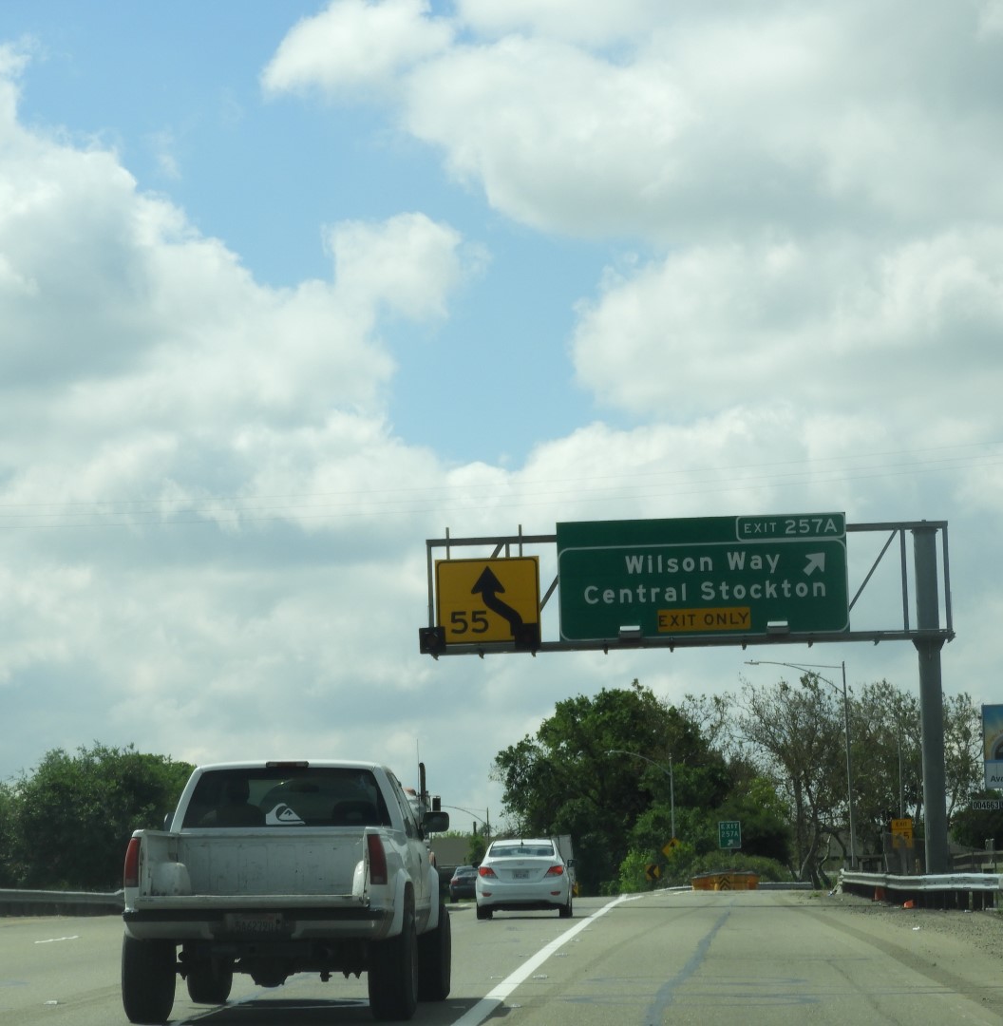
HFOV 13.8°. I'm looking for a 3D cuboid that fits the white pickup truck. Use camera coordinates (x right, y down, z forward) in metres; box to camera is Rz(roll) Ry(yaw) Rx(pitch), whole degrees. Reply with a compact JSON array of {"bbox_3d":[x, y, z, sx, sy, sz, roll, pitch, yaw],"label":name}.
[{"bbox_3d":[-1.632,2.908,32.397,2.120,1.980,5.550,-1,-5,3],"label":"white pickup truck"}]

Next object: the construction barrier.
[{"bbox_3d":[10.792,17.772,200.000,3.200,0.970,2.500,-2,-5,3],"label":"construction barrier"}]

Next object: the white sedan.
[{"bbox_3d":[0.450,6.673,75.958,1.720,1.450,4.370,-1,-5,2],"label":"white sedan"}]

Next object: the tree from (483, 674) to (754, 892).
[{"bbox_3d":[8.577,19.742,300.000,18.500,15.500,16.500,-2,-5,3],"label":"tree"}]

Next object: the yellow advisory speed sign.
[{"bbox_3d":[-0.299,2.048,95.800,2.390,2.000,0.120,-2,-5,3],"label":"yellow advisory speed sign"}]

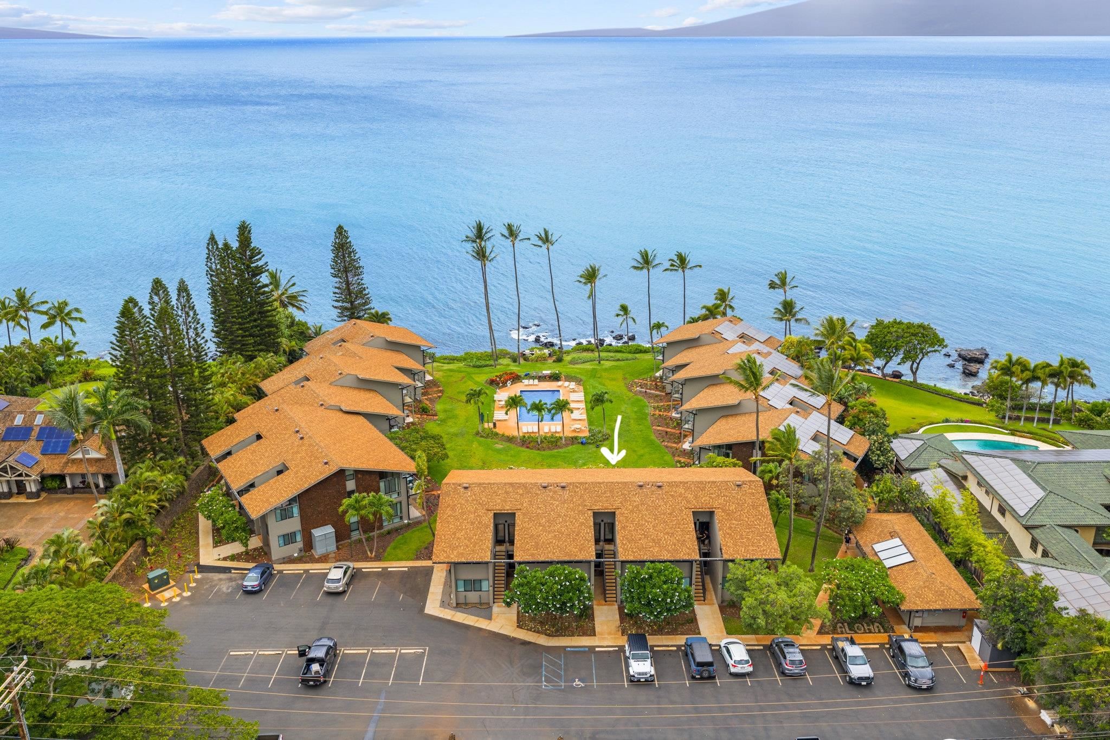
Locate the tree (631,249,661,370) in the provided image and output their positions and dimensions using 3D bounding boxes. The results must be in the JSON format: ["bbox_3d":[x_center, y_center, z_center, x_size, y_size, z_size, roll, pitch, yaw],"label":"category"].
[{"bbox_3d":[15.248,-11.082,147.085,5.083,19.554,4.930,0,21,0],"label":"tree"}]

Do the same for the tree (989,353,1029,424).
[{"bbox_3d":[61.674,2.678,118.746,4.723,10.527,4.723,0,21,0],"label":"tree"}]

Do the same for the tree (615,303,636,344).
[{"bbox_3d":[12.864,-8.027,159.039,3.970,8.920,3.970,0,21,0],"label":"tree"}]

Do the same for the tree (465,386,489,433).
[{"bbox_3d":[-10.923,5.667,121.816,3.304,7.223,3.304,0,21,0],"label":"tree"}]

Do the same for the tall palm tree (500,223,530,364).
[{"bbox_3d":[-6.557,-12.363,143.847,4.794,24.288,4.651,0,21,0],"label":"tall palm tree"}]

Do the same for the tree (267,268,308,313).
[{"bbox_3d":[-45.161,-8.500,146.506,7.800,17.904,7.800,0,21,0],"label":"tree"}]

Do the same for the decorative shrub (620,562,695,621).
[{"bbox_3d":[9.102,19.537,75.710,6.464,5.000,5.000,0,21,0],"label":"decorative shrub"}]

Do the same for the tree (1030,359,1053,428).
[{"bbox_3d":[66.064,3.335,118.215,3.061,9.665,3.600,0,21,0],"label":"tree"}]

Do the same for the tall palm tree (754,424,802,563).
[{"bbox_3d":[21.120,12.541,85.005,5.000,15.931,5.000,0,21,0],"label":"tall palm tree"}]

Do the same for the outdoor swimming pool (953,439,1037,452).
[{"bbox_3d":[59.388,10.640,116.602,12.500,0.800,6.000,5,22,12],"label":"outdoor swimming pool"}]

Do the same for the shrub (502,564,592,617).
[{"bbox_3d":[-0.521,19.505,75.995,7.787,4.900,5.000,0,21,0],"label":"shrub"}]

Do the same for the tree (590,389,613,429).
[{"bbox_3d":[6.438,5.658,120.451,3.130,6.490,3.130,0,21,0],"label":"tree"}]

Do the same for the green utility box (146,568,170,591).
[{"bbox_3d":[-38.697,20.440,84.302,1.650,1.450,1.100,-18,28,-39],"label":"green utility box"}]

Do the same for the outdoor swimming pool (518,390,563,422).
[{"bbox_3d":[-2.061,5.769,124.095,6.100,1.500,11.300,0,21,-1],"label":"outdoor swimming pool"}]

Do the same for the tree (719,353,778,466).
[{"bbox_3d":[21.535,6.696,98.208,6.700,18.257,6.700,0,21,0],"label":"tree"}]

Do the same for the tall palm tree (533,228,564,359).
[{"bbox_3d":[-1.080,-13.058,150.413,5.435,23.361,5.435,0,21,0],"label":"tall palm tree"}]

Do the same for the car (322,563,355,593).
[{"bbox_3d":[-20.939,20.048,84.196,1.880,1.680,4.700,1,21,4],"label":"car"}]

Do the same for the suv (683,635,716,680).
[{"bbox_3d":[11.681,22.980,69.348,1.930,1.850,4.750,0,18,-1],"label":"suv"}]

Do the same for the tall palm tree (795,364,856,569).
[{"bbox_3d":[23.951,9.292,80.317,5.723,22.076,5.723,0,21,0],"label":"tall palm tree"}]

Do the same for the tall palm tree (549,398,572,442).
[{"bbox_3d":[0.775,7.010,118.673,3.337,6.941,3.337,0,21,0],"label":"tall palm tree"}]

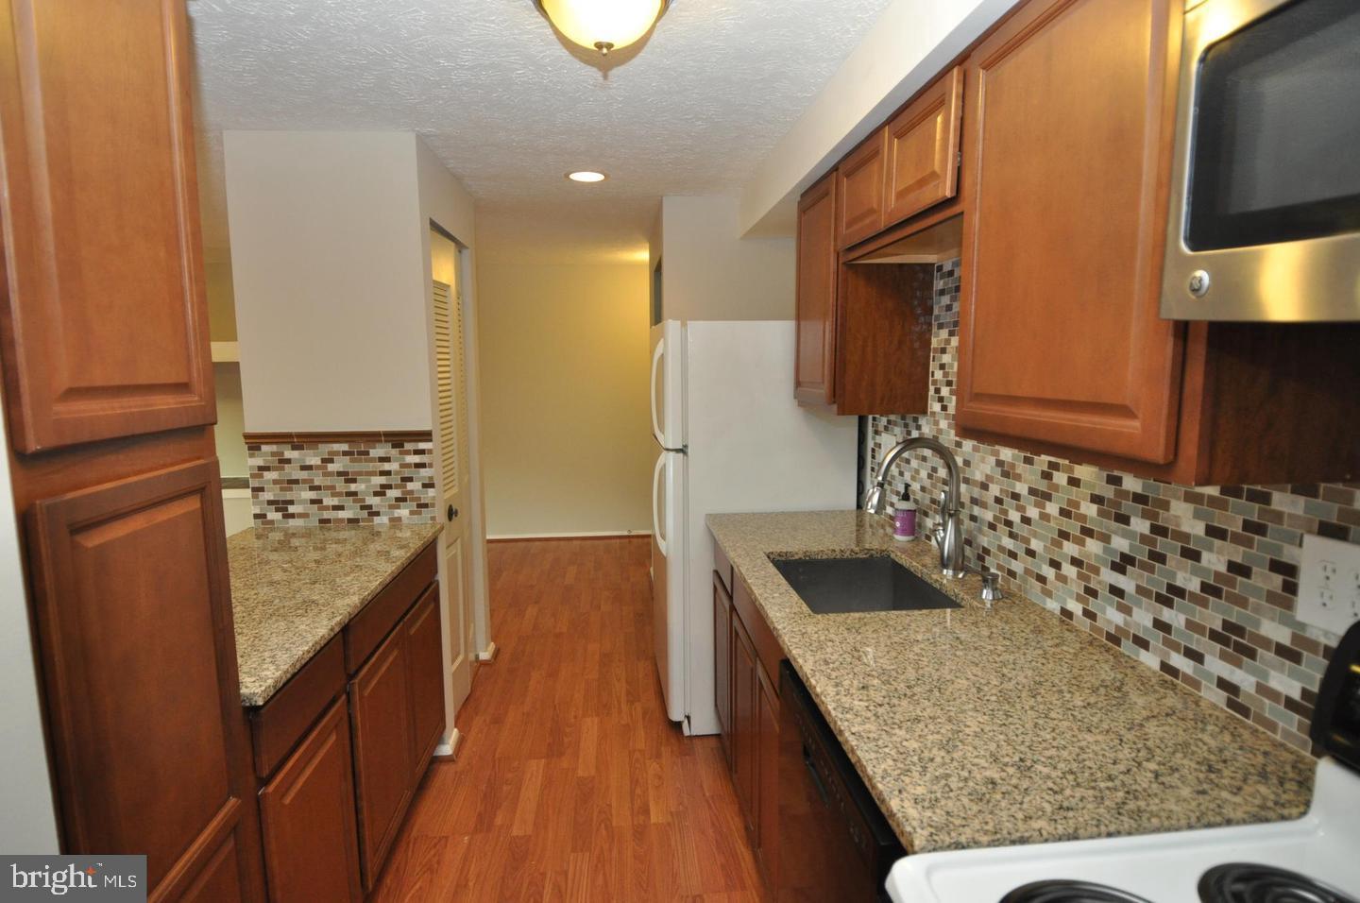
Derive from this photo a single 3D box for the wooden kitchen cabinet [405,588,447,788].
[{"bbox_3d":[-1.143,0.784,2.298,0.575,0.570,0.430,-1,7,-6],"label":"wooden kitchen cabinet"}]

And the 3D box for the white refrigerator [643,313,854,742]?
[{"bbox_3d":[0.266,0.281,3.019,0.810,1.649,0.730,-1,7,-6],"label":"white refrigerator"}]

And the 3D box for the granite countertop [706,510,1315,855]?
[{"bbox_3d":[0.515,0.366,1.736,0.656,0.034,1.835,-1,7,-6],"label":"granite countertop"}]

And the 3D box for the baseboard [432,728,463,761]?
[{"bbox_3d":[-0.906,1.133,2.670,0.082,0.069,0.190,-1,7,-6],"label":"baseboard"}]

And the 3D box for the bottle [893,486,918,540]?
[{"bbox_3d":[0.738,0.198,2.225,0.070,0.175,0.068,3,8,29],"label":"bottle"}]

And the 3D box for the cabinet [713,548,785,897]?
[{"bbox_3d":[0.489,0.774,2.156,0.625,0.882,1.090,-1,7,-6],"label":"cabinet"}]

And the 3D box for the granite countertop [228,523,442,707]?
[{"bbox_3d":[-1.154,0.372,1.815,0.698,0.033,1.350,-1,7,-6],"label":"granite countertop"}]

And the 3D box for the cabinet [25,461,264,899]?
[{"bbox_3d":[-1.023,0.703,0.994,0.585,1.344,0.390,-1,7,-6],"label":"cabinet"}]

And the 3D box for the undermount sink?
[{"bbox_3d":[0.477,0.453,1.841,0.405,0.200,0.530,-1,7,-6],"label":"undermount sink"}]

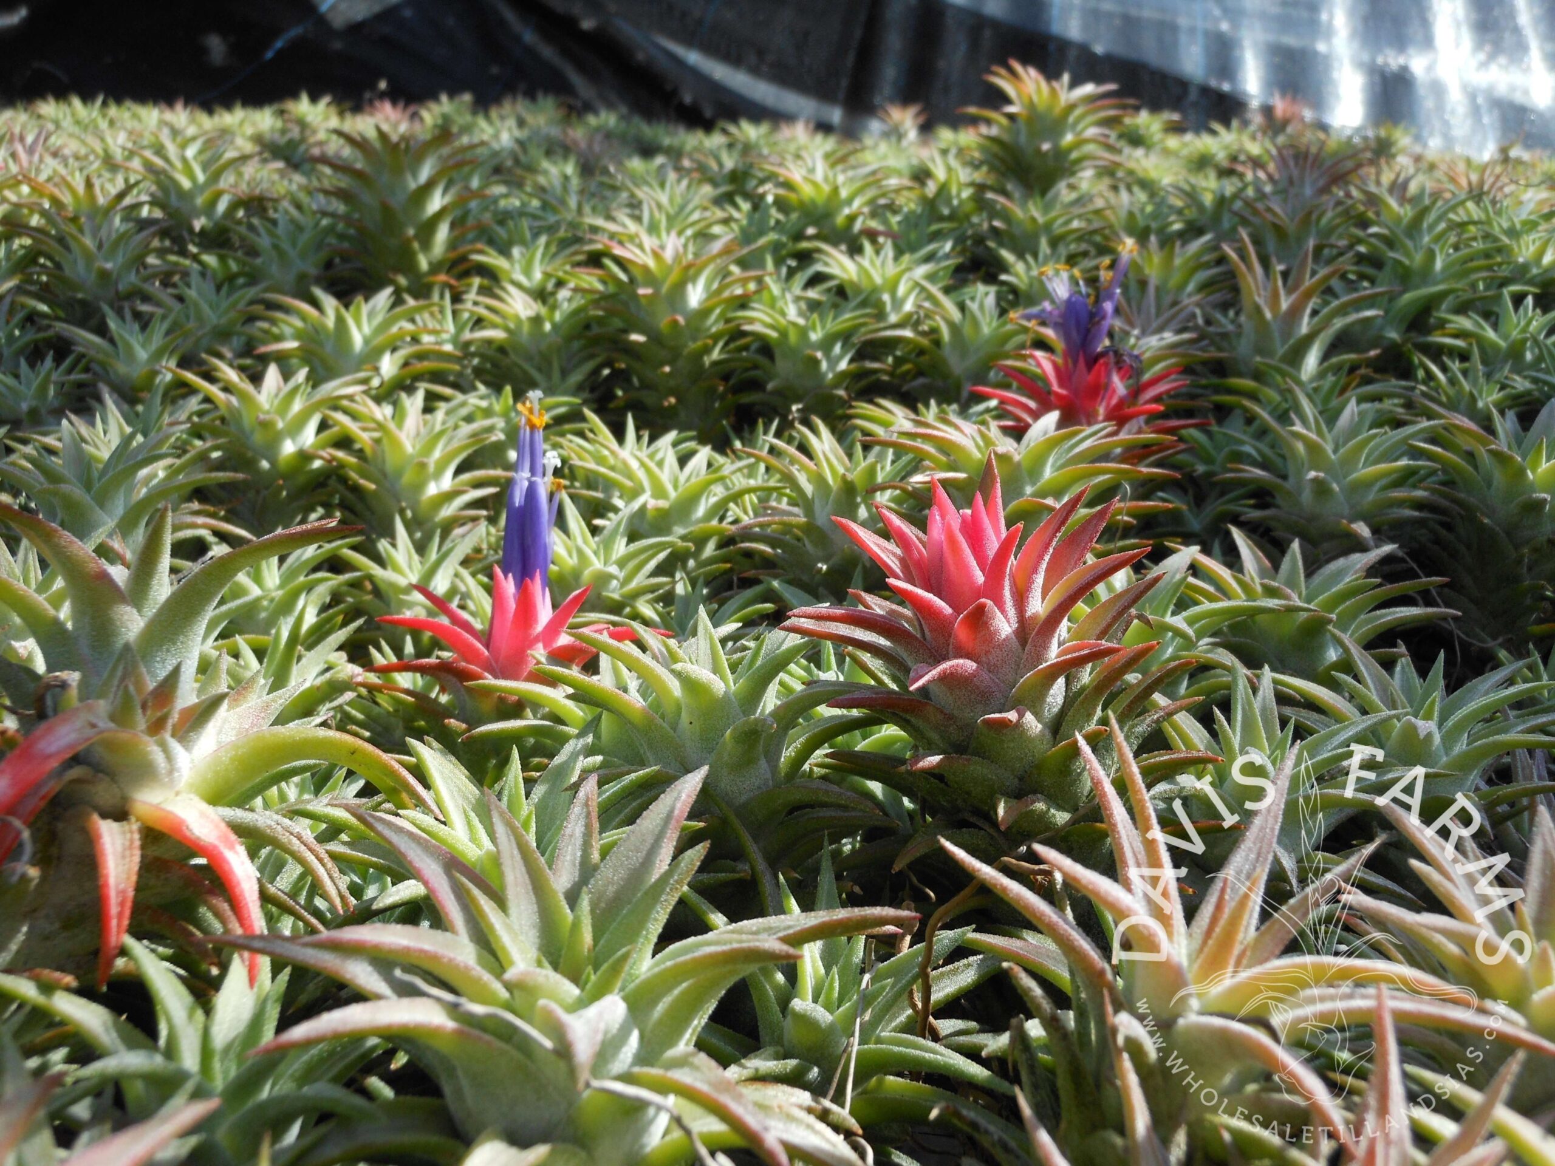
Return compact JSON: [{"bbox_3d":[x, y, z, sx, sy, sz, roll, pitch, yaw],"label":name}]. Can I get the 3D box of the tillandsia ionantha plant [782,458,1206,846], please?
[{"bbox_3d":[0.044,0.014,0.305,0.083,0.078,0.082,-4,23,0],"label":"tillandsia ionantha plant"}]

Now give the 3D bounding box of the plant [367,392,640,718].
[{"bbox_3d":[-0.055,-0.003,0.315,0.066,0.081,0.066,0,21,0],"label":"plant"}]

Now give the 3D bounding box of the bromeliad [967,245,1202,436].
[{"bbox_3d":[0.101,-0.072,0.480,0.078,0.080,0.078,0,21,0],"label":"bromeliad"}]

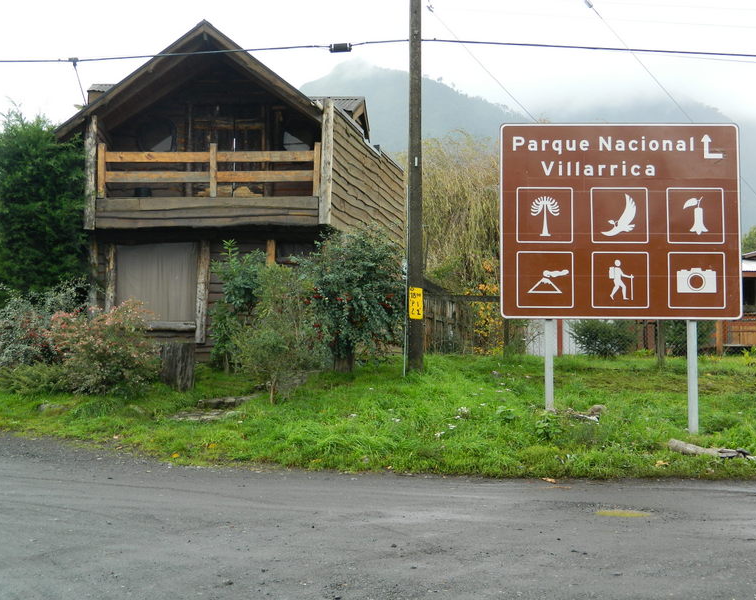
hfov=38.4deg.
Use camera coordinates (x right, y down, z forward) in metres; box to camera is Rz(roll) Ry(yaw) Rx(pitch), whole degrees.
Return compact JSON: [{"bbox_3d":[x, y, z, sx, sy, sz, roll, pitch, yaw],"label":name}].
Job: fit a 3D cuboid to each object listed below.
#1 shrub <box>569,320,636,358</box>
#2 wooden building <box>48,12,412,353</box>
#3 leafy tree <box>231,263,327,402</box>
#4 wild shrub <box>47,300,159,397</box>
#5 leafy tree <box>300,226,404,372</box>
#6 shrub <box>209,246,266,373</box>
[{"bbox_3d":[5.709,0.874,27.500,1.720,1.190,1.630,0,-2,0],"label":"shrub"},{"bbox_3d":[-3.033,-2.028,25.539,5.700,6.700,8.200,0,-2,9],"label":"wooden building"},{"bbox_3d":[-1.521,0.497,16.600,1.420,2.100,1.350,0,-2,0],"label":"leafy tree"},{"bbox_3d":[-4.540,0.783,17.900,1.790,1.580,1.700,0,-2,0],"label":"wild shrub"},{"bbox_3d":[-0.437,-0.009,18.600,1.730,2.450,1.640,0,-2,0],"label":"leafy tree"},{"bbox_3d":[-2.561,0.137,19.800,1.030,2.320,0.970,0,-2,0],"label":"shrub"}]

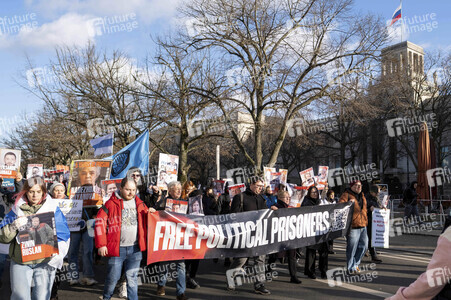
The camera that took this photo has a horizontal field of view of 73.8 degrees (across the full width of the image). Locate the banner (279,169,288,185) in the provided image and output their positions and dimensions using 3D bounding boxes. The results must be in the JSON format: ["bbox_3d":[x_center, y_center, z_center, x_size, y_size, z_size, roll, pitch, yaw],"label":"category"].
[{"bbox_3d":[1.332,0.609,6.900,0.280,0.400,0.020,-3,-4,-25],"label":"banner"}]

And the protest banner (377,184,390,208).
[{"bbox_3d":[3.356,0.991,6.400,0.320,0.500,0.020,1,-6,-5],"label":"protest banner"}]

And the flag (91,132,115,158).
[{"bbox_3d":[-2.866,-0.117,7.000,0.600,0.530,0.120,2,-6,-15],"label":"flag"}]

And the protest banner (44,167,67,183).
[{"bbox_3d":[-3.349,0.491,5.900,0.420,0.310,0.020,2,-6,-15],"label":"protest banner"}]

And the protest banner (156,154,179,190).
[{"bbox_3d":[-0.880,0.349,4.600,0.340,0.540,0.020,8,-9,-24],"label":"protest banner"}]

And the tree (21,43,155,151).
[{"bbox_3d":[-9.272,-1.698,20.785,8.800,11.100,7.800,0,-6,0],"label":"tree"}]

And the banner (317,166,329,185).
[{"bbox_3d":[2.262,0.586,6.900,0.290,0.400,0.020,6,-8,-27],"label":"banner"}]

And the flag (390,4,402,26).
[{"bbox_3d":[33.016,-25.969,58.000,2.300,4.200,0.600,1,-6,-10],"label":"flag"}]

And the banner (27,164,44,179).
[{"bbox_3d":[-3.795,0.459,6.000,0.300,0.410,0.020,2,-6,-15],"label":"banner"}]

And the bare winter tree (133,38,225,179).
[{"bbox_3d":[-2.718,-1.510,17.750,5.300,10.100,5.200,0,-6,0],"label":"bare winter tree"}]

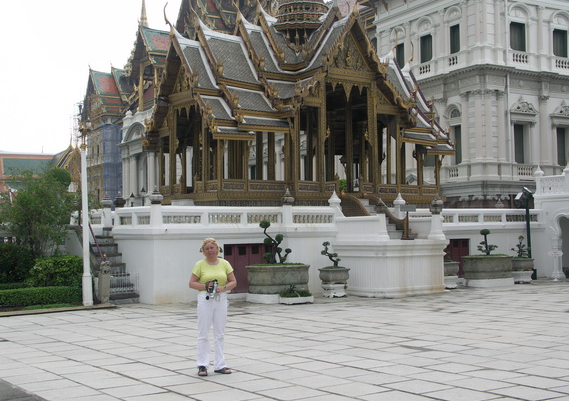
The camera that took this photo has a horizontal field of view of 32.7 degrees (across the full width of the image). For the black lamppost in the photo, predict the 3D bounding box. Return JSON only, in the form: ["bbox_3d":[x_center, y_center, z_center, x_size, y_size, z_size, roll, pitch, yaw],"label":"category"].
[{"bbox_3d":[8.569,1.186,34.560,0.717,3.289,0.540,-1,-2,-6],"label":"black lamppost"}]

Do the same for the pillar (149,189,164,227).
[{"bbox_3d":[-2.925,0.183,22.163,0.330,0.900,0.330,0,-2,-34],"label":"pillar"}]

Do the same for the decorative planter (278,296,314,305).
[{"bbox_3d":[0.285,2.220,21.639,0.720,0.160,0.360,0,-2,-34],"label":"decorative planter"}]

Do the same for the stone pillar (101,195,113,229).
[{"bbox_3d":[-5.084,0.301,27.785,0.314,1.001,0.314,1,-3,-35],"label":"stone pillar"}]

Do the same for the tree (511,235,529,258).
[{"bbox_3d":[8.033,1.569,33.087,0.638,0.766,0.569,1,-3,-35],"label":"tree"}]

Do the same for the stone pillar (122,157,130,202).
[{"bbox_3d":[-15.800,-2.100,97.000,0.720,4.300,0.720,0,-2,-34],"label":"stone pillar"}]

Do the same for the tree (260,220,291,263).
[{"bbox_3d":[-0.230,1.046,24.742,0.785,1.119,0.668,1,-3,-35],"label":"tree"}]

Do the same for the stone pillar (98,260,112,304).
[{"bbox_3d":[-4.566,2.081,24.742,0.285,1.109,0.285,1,-3,-35],"label":"stone pillar"}]

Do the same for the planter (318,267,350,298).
[{"bbox_3d":[1.366,2.268,26.509,0.766,0.805,0.648,1,-3,-35],"label":"planter"}]

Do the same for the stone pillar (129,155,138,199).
[{"bbox_3d":[-14.847,-2.264,95.500,0.750,4.300,0.750,-1,-1,0],"label":"stone pillar"}]

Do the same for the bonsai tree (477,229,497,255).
[{"bbox_3d":[6.441,1.339,30.927,0.648,0.835,0.589,1,-3,-35],"label":"bonsai tree"}]

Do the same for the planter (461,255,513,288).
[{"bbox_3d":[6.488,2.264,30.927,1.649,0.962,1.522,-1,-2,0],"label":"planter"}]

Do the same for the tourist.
[{"bbox_3d":[-0.864,1.246,11.521,0.560,1.610,0.420,-1,-1,-6],"label":"tourist"}]

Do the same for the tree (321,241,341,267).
[{"bbox_3d":[1.136,1.314,23.601,0.430,0.620,0.360,0,-2,-34],"label":"tree"}]

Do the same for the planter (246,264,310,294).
[{"bbox_3d":[-0.141,1.794,22.355,1.220,0.630,0.980,0,-2,-34],"label":"planter"}]

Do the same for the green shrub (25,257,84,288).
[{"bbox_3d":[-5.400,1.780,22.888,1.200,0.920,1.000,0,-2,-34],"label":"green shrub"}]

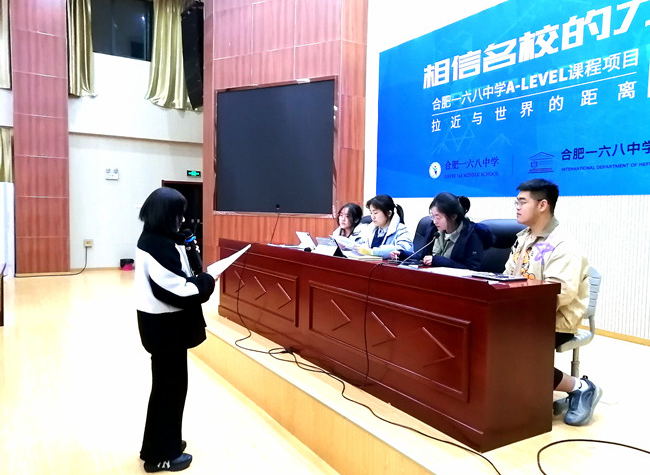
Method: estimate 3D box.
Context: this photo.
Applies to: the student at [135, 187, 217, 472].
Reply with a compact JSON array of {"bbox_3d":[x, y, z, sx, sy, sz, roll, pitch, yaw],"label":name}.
[{"bbox_3d":[-0.886,0.519,2.924,0.450,1.595,0.480,-1,3,-26],"label":"student"}]

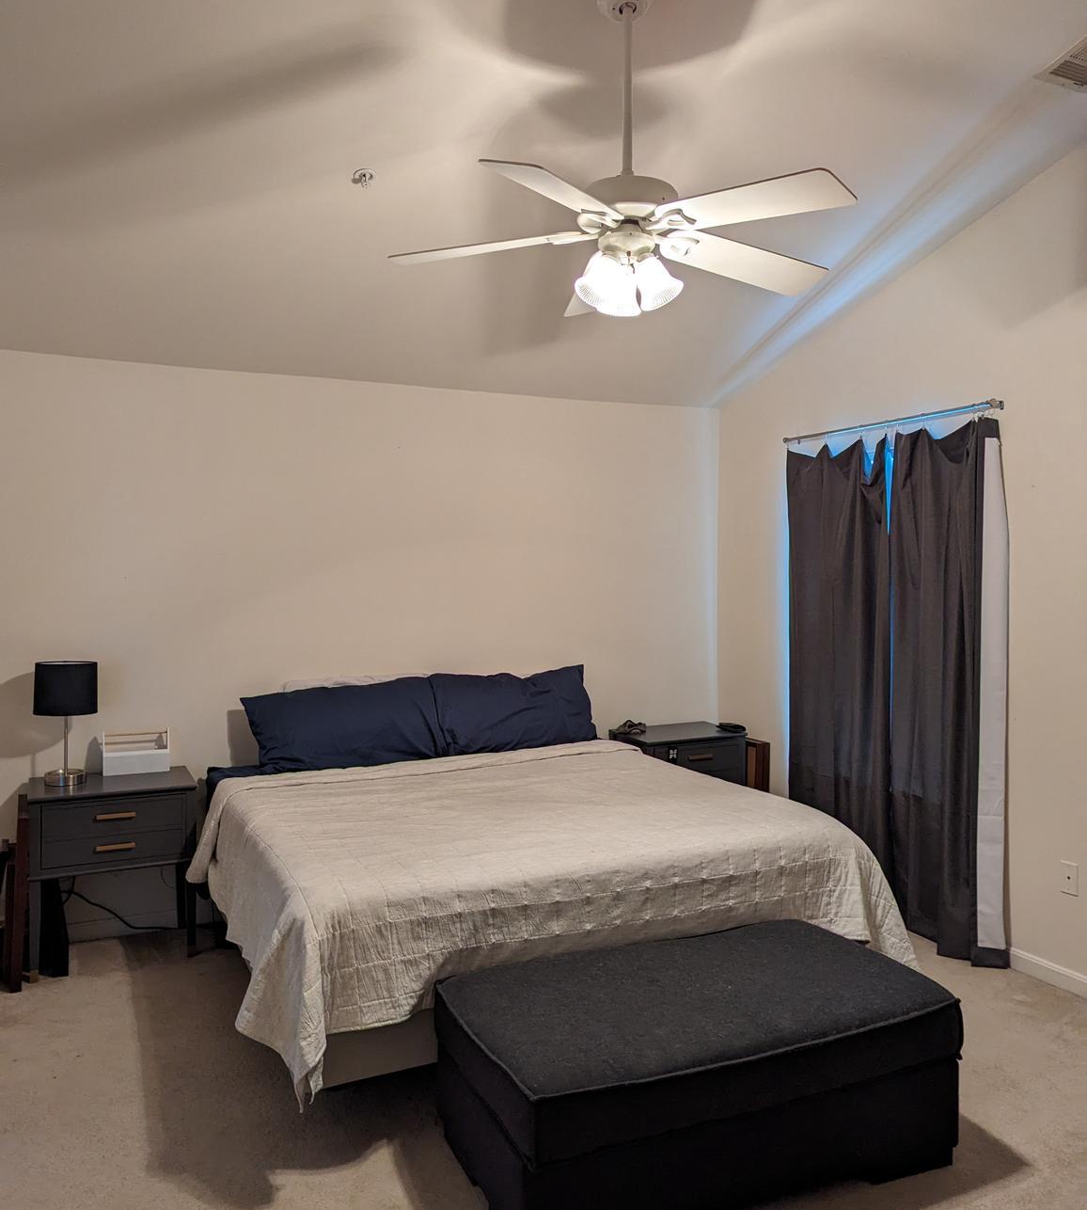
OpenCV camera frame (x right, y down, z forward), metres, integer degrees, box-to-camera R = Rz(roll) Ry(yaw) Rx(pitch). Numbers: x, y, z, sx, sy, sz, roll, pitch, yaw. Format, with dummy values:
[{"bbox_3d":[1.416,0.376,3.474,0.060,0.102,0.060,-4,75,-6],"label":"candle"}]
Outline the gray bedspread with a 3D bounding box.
[{"bbox_3d":[-0.134,1.076,3.910,2.150,0.700,2.050,-1,2,-25],"label":"gray bedspread"}]

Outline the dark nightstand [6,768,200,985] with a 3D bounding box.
[{"bbox_3d":[-1.738,1.067,4.044,0.610,0.708,0.450,-1,2,-25],"label":"dark nightstand"}]

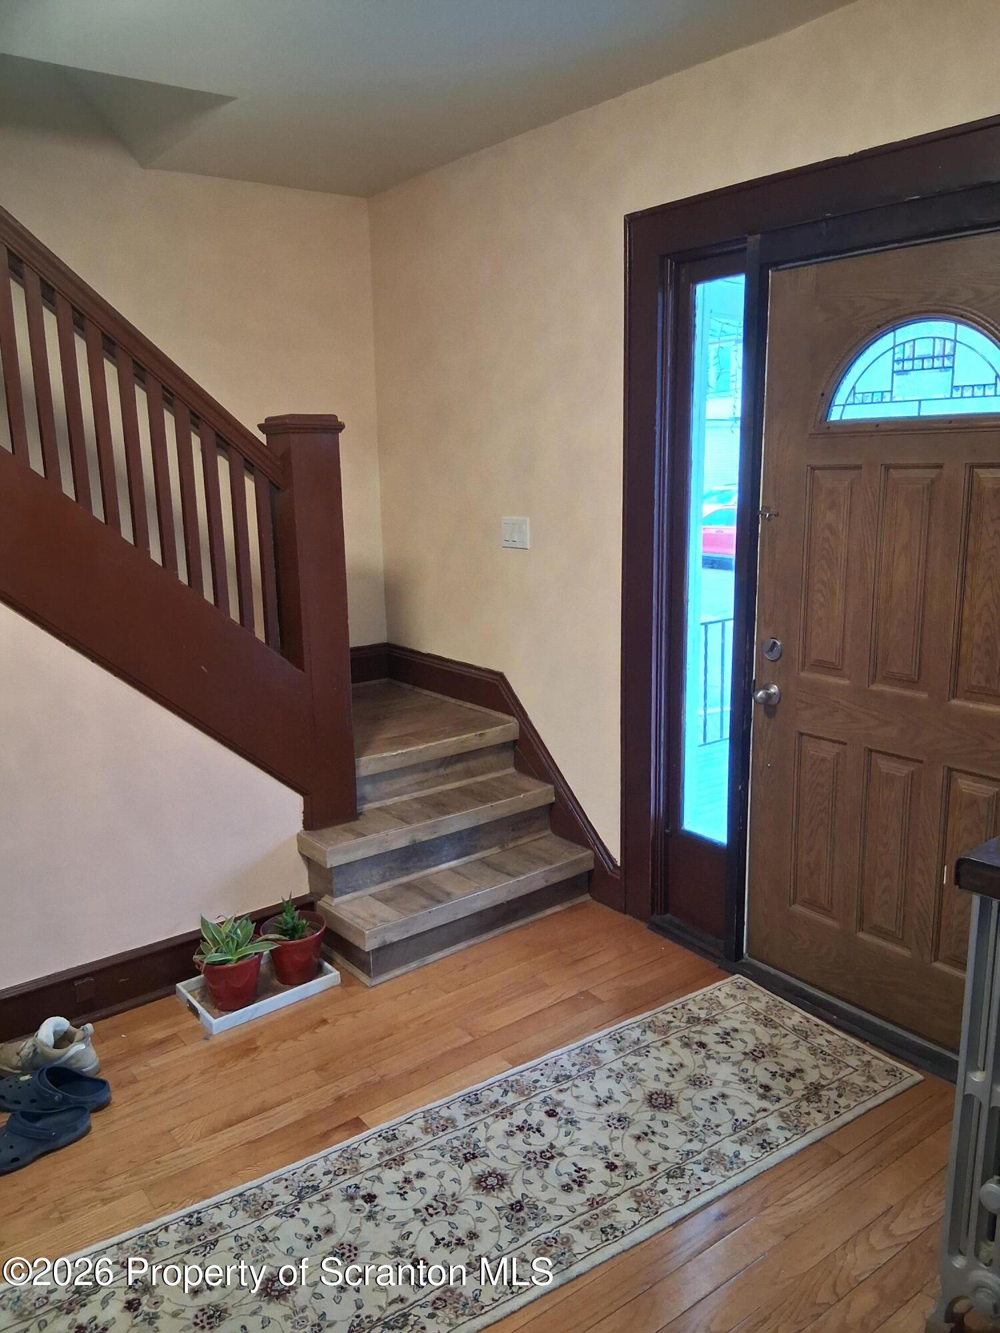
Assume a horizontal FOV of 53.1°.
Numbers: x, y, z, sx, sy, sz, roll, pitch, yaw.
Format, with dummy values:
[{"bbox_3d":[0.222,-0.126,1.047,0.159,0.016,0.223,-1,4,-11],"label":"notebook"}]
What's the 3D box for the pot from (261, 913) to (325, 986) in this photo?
[{"bbox_3d":[-0.644,0.897,3.153,0.198,0.165,0.198,-1,12,0],"label":"pot"}]

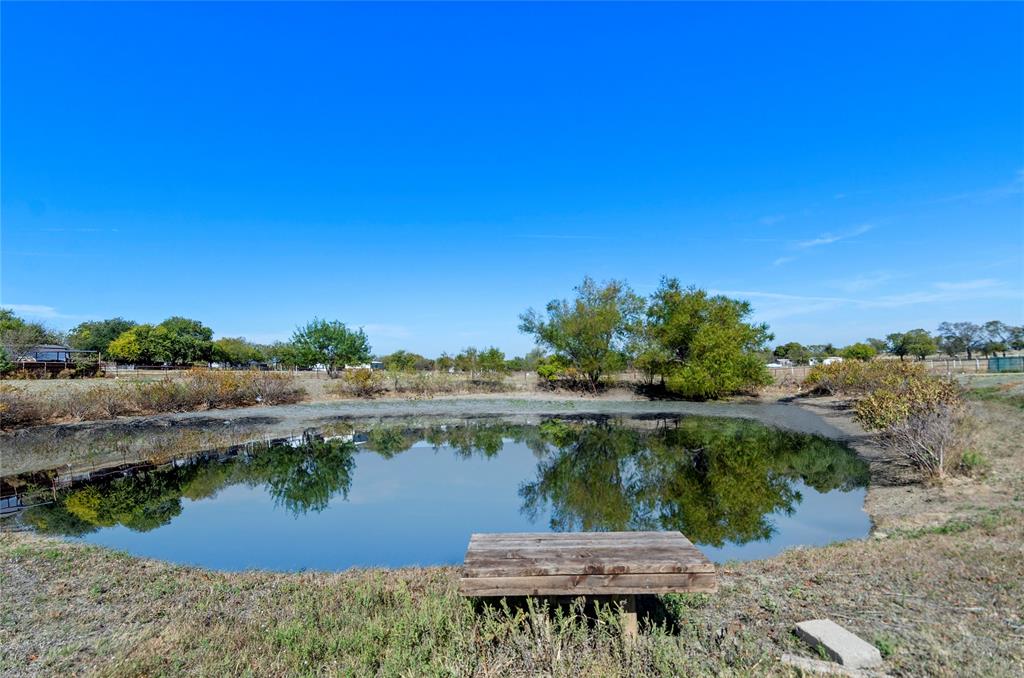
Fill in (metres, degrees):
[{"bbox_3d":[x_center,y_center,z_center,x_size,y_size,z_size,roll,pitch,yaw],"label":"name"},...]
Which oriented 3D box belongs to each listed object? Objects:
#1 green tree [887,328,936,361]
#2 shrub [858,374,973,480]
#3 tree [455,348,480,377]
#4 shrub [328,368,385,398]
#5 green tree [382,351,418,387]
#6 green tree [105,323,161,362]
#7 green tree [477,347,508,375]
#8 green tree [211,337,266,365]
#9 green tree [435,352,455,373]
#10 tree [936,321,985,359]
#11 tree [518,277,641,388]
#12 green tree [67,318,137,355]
[{"bbox_3d":[66.367,0.998,85.000,6.488,5.490,5.839,-2,-3,38],"label":"green tree"},{"bbox_3d":[5.924,1.309,7.600,1.366,1.515,1.366,-2,-3,38],"label":"shrub"},{"bbox_3d":[-3.833,2.024,44.000,2.235,2.756,2.235,0,-2,0],"label":"tree"},{"bbox_3d":[-8.066,2.282,26.500,2.842,1.608,2.273,0,-2,0],"label":"shrub"},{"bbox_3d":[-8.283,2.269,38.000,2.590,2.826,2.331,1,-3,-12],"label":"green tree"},{"bbox_3d":[-48.068,0.700,65.000,5.465,5.089,5.192,2,-3,-36],"label":"green tree"},{"bbox_3d":[-1.641,1.978,43.000,2.692,2.693,2.558,0,-2,0],"label":"green tree"},{"bbox_3d":[-39.614,1.955,74.000,7.631,4.345,6.486,0,-2,0],"label":"green tree"},{"bbox_3d":[-6.557,2.398,50.000,2.046,2.153,2.046,0,-2,0],"label":"green tree"},{"bbox_3d":[83.293,0.279,95.000,6.640,7.438,5.976,-2,-3,41],"label":"tree"},{"bbox_3d":[3.833,-0.284,29.000,6.906,6.332,6.561,0,-3,8],"label":"tree"},{"bbox_3d":[-59.933,0.220,75.000,8.165,6.459,6.940,2,-3,-39],"label":"green tree"}]

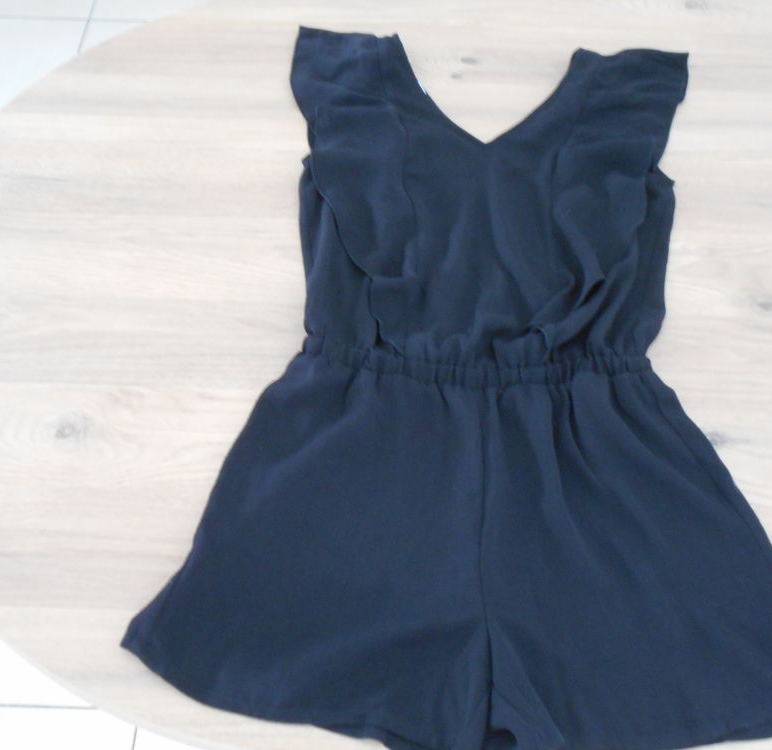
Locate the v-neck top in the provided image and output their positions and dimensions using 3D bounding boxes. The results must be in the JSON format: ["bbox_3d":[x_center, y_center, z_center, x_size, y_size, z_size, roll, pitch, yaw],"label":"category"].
[{"bbox_3d":[0.113,-0.217,1.103,0.492,0.035,0.504,5,56,2],"label":"v-neck top"}]

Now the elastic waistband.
[{"bbox_3d":[0.089,-0.010,0.972,0.347,0.022,0.052,5,56,2],"label":"elastic waistband"}]

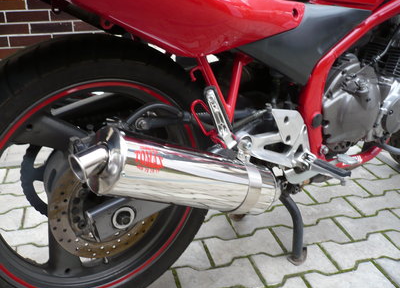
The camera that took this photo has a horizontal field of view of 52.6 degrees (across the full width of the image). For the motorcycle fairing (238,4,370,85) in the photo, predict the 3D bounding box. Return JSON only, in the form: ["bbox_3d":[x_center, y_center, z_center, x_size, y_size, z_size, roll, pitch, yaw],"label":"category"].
[{"bbox_3d":[0.265,-0.234,0.969,0.470,0.200,0.085,-16,27,-32],"label":"motorcycle fairing"}]

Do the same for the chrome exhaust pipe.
[{"bbox_3d":[-0.029,0.062,0.772,0.450,0.112,0.112,16,8,-43],"label":"chrome exhaust pipe"}]

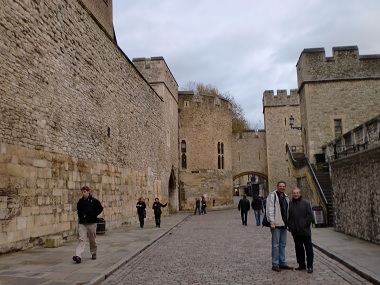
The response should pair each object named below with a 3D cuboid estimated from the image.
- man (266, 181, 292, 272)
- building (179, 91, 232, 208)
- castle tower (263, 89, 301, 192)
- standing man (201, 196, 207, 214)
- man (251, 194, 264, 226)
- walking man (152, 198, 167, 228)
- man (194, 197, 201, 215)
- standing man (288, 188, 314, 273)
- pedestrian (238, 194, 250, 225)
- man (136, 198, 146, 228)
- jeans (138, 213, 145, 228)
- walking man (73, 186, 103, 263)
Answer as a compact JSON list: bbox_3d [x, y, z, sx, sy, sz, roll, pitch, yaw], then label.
[{"bbox_3d":[1.849,1.722,8.000,0.520,1.800,0.400,-1,-8,3],"label":"man"},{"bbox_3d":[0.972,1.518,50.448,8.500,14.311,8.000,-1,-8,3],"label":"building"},{"bbox_3d":[12.322,0.994,50.491,5.200,14.863,5.000,-2,-8,6],"label":"castle tower"},{"bbox_3d":[1.374,6.264,38.248,0.550,1.720,0.480,1,-8,-17],"label":"standing man"},{"bbox_3d":[3.818,3.937,22.171,0.560,1.740,0.420,-1,-8,3],"label":"man"},{"bbox_3d":[-1.743,4.017,21.884,0.800,1.660,0.420,0,-8,-6],"label":"walking man"},{"bbox_3d":[0.766,6.674,40.109,0.600,1.700,0.480,1,-8,-17],"label":"man"},{"bbox_3d":[2.353,1.826,8.082,0.520,1.680,0.400,-4,-9,21],"label":"standing man"},{"bbox_3d":[3.104,3.898,22.115,0.620,1.770,0.420,-1,-8,3],"label":"pedestrian"},{"bbox_3d":[-2.663,3.893,21.226,0.520,1.670,0.420,0,-8,-6],"label":"man"},{"bbox_3d":[-2.695,4.352,21.439,0.360,0.860,0.320,0,-8,-6],"label":"jeans"},{"bbox_3d":[-2.507,1.999,9.461,0.580,1.780,0.580,-4,-9,20],"label":"walking man"}]

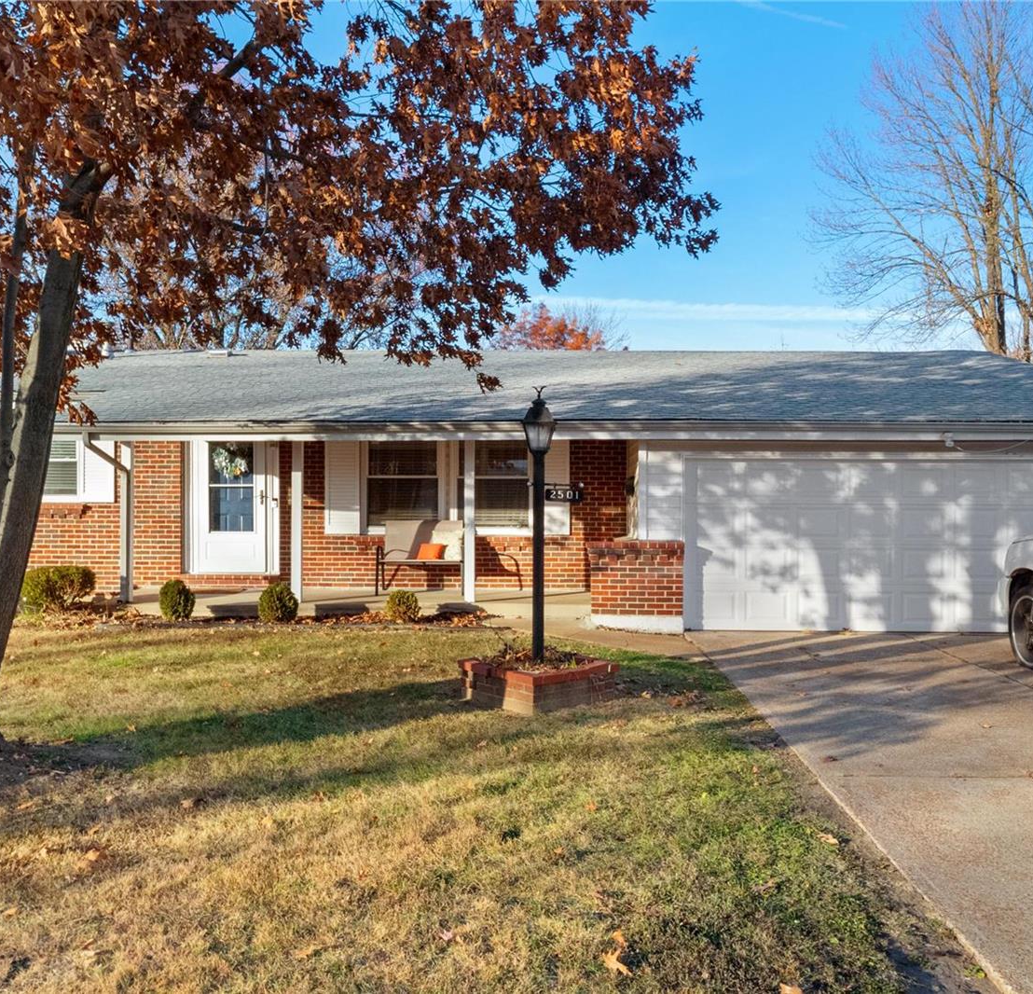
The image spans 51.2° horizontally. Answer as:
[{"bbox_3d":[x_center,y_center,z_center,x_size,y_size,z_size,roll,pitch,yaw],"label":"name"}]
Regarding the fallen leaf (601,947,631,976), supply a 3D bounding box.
[{"bbox_3d":[0.338,1.555,3.620,0.105,0.040,0.130,0,0,0],"label":"fallen leaf"}]

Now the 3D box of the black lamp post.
[{"bbox_3d":[0.172,0.225,8.330,0.270,2.140,0.270,0,0,0],"label":"black lamp post"}]

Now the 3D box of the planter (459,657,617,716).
[{"bbox_3d":[0.167,1.430,8.330,0.870,0.285,0.940,0,0,-39],"label":"planter"}]

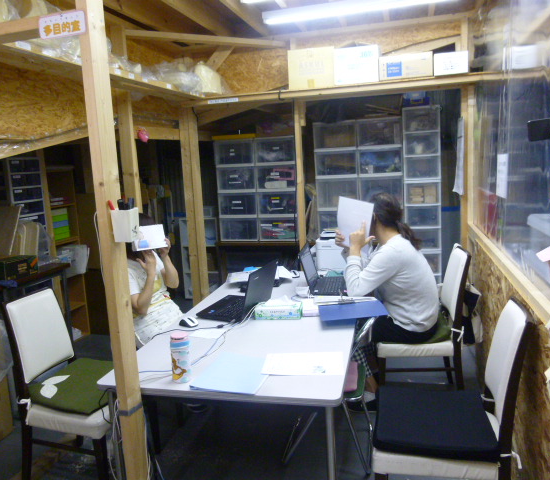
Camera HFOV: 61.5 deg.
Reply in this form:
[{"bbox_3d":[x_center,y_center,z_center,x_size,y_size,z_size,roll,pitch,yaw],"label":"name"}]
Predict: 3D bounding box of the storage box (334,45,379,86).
[{"bbox_3d":[0.569,-1.168,3.151,0.285,0.230,0.220,0,9,17],"label":"storage box"}]

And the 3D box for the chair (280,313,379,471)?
[{"bbox_3d":[0.295,0.691,2.374,0.490,0.780,0.450,0,9,16],"label":"chair"}]

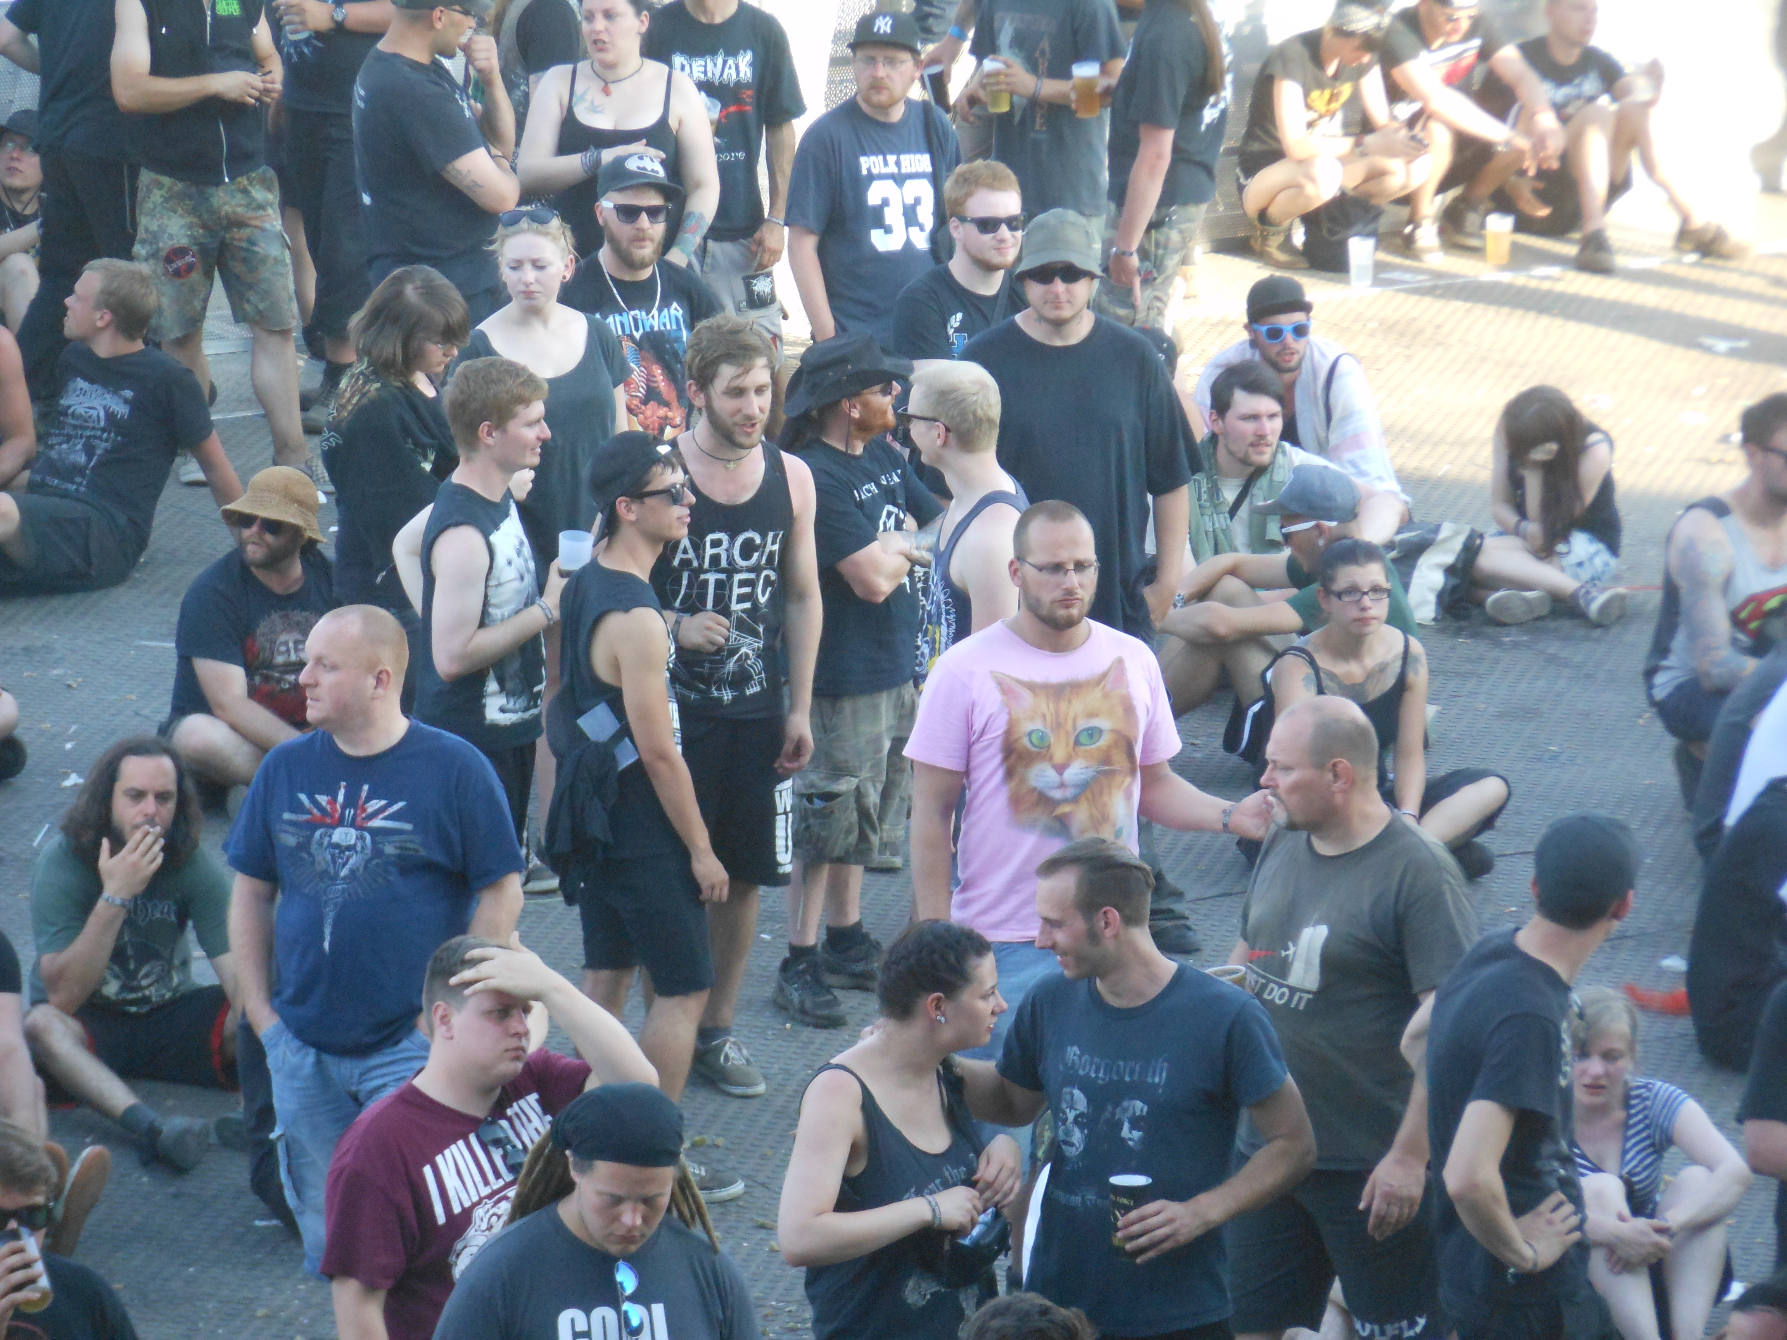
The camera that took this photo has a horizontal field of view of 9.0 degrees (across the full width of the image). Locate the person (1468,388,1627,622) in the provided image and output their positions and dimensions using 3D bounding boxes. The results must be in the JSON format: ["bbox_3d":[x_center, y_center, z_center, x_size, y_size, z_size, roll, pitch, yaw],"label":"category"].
[{"bbox_3d":[1.856,-0.489,32.012,0.500,0.610,0.640,3,13,14],"label":"person"}]

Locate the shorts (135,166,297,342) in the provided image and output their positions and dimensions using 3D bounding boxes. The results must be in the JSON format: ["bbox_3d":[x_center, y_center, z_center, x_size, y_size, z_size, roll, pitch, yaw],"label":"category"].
[{"bbox_3d":[-2.004,-1.256,33.500,0.470,0.550,0.320,-4,13,-18],"label":"shorts"}]

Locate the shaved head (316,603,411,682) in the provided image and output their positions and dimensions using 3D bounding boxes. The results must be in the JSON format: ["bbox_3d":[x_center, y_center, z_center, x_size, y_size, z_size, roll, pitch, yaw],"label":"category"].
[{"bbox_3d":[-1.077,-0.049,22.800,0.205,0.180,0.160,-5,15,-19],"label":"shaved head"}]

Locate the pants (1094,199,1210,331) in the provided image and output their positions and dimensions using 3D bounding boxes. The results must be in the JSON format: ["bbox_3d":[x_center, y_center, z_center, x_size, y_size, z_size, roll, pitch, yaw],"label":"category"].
[{"bbox_3d":[0.696,-1.107,30.780,0.330,0.510,0.370,2,14,7],"label":"pants"}]

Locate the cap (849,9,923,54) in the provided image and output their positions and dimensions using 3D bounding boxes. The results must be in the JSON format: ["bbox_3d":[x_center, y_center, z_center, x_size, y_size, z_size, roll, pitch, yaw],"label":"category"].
[{"bbox_3d":[-0.021,-1.748,31.000,0.185,0.120,0.260,4,13,17],"label":"cap"}]

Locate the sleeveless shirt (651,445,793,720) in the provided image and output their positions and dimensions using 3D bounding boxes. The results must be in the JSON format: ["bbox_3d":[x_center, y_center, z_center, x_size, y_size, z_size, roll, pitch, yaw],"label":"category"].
[{"bbox_3d":[-0.402,-0.209,26.600,0.360,0.660,0.250,-4,13,-18],"label":"sleeveless shirt"}]

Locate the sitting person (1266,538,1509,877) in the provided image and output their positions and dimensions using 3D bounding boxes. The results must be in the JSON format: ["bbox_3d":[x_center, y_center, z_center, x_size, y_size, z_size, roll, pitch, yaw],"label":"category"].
[{"bbox_3d":[1.245,0.090,29.094,0.660,0.820,0.650,-2,15,-11],"label":"sitting person"}]

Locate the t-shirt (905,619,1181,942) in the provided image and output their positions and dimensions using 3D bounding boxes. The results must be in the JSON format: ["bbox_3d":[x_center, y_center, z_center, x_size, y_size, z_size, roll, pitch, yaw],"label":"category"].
[{"bbox_3d":[0.327,0.227,24.400,0.590,0.700,0.310,-2,13,-10],"label":"t-shirt"}]

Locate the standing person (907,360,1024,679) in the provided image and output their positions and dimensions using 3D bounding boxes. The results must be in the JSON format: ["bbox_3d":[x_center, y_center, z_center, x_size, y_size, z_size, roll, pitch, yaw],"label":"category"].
[{"bbox_3d":[0.208,0.166,26.285,0.360,1.800,0.520,0,13,-2],"label":"standing person"}]

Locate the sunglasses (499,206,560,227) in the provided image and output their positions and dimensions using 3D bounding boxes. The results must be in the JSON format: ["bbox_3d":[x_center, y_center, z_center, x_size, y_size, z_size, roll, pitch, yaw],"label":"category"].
[{"bbox_3d":[-0.861,-1.047,27.059,0.143,0.050,0.145,3,-27,12],"label":"sunglasses"}]

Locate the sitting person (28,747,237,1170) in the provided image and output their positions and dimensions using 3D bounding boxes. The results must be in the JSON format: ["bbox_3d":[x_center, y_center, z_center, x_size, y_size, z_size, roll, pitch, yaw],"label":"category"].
[{"bbox_3d":[-1.784,0.639,26.722,0.620,0.850,0.850,-1,15,-7],"label":"sitting person"}]

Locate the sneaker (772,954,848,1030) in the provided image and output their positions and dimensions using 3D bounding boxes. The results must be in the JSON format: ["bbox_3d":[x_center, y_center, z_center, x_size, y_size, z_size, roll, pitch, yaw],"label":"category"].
[{"bbox_3d":[-0.202,0.766,27.482,0.110,0.110,0.300,-6,14,-23],"label":"sneaker"}]

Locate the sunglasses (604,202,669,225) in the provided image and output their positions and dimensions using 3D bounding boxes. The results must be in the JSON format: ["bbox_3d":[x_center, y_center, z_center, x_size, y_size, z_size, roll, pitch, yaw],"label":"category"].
[{"bbox_3d":[-0.623,-1.101,27.217,0.145,0.050,0.150,-5,9,-19],"label":"sunglasses"}]

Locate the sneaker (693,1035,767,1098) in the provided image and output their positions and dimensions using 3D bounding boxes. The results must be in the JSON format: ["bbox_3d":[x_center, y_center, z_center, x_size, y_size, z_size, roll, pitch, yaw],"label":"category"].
[{"bbox_3d":[-0.394,0.928,27.197,0.110,0.107,0.290,-6,16,-24],"label":"sneaker"}]

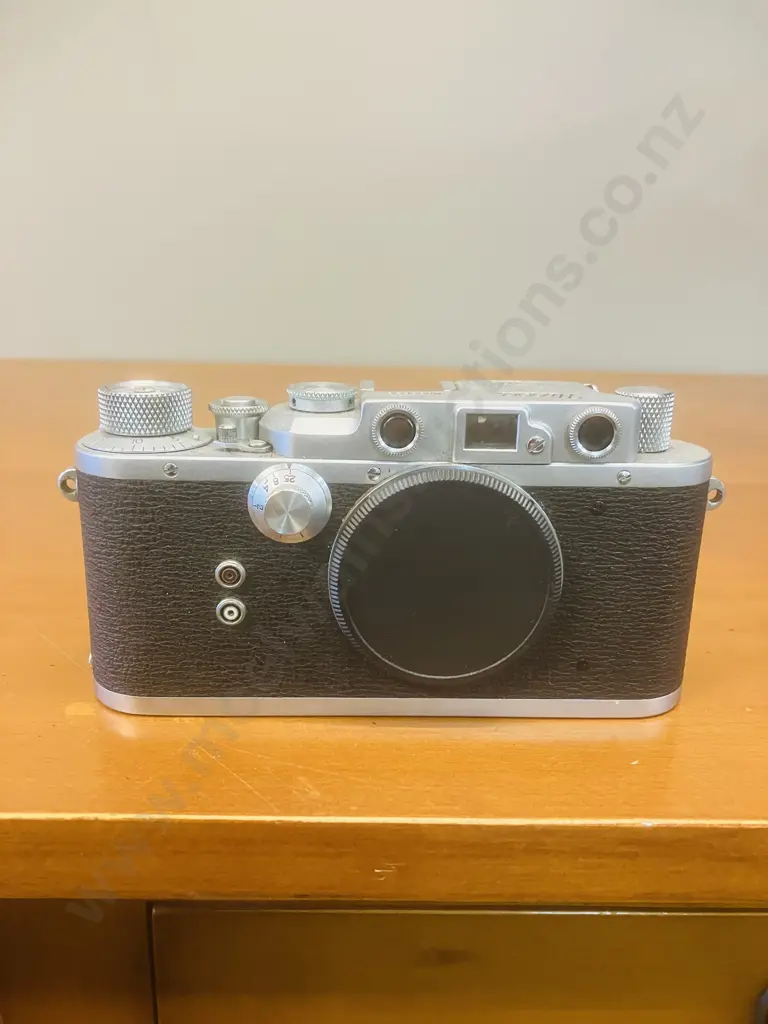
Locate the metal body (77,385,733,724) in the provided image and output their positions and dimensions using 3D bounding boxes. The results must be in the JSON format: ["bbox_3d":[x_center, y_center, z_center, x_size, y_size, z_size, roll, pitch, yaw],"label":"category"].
[{"bbox_3d":[0.002,0.008,0.179,0.144,0.070,0.041,1,15,-1],"label":"metal body"}]

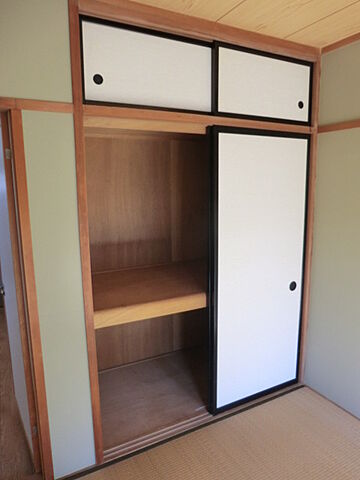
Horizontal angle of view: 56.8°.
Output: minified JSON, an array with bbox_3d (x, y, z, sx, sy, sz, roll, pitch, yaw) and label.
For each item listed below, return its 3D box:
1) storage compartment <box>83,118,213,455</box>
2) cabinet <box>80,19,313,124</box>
[{"bbox_3d":[-0.311,0.232,2.235,0.718,1.798,0.873,-5,10,-26],"label":"storage compartment"},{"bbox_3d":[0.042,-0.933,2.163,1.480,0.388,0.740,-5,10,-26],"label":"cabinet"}]

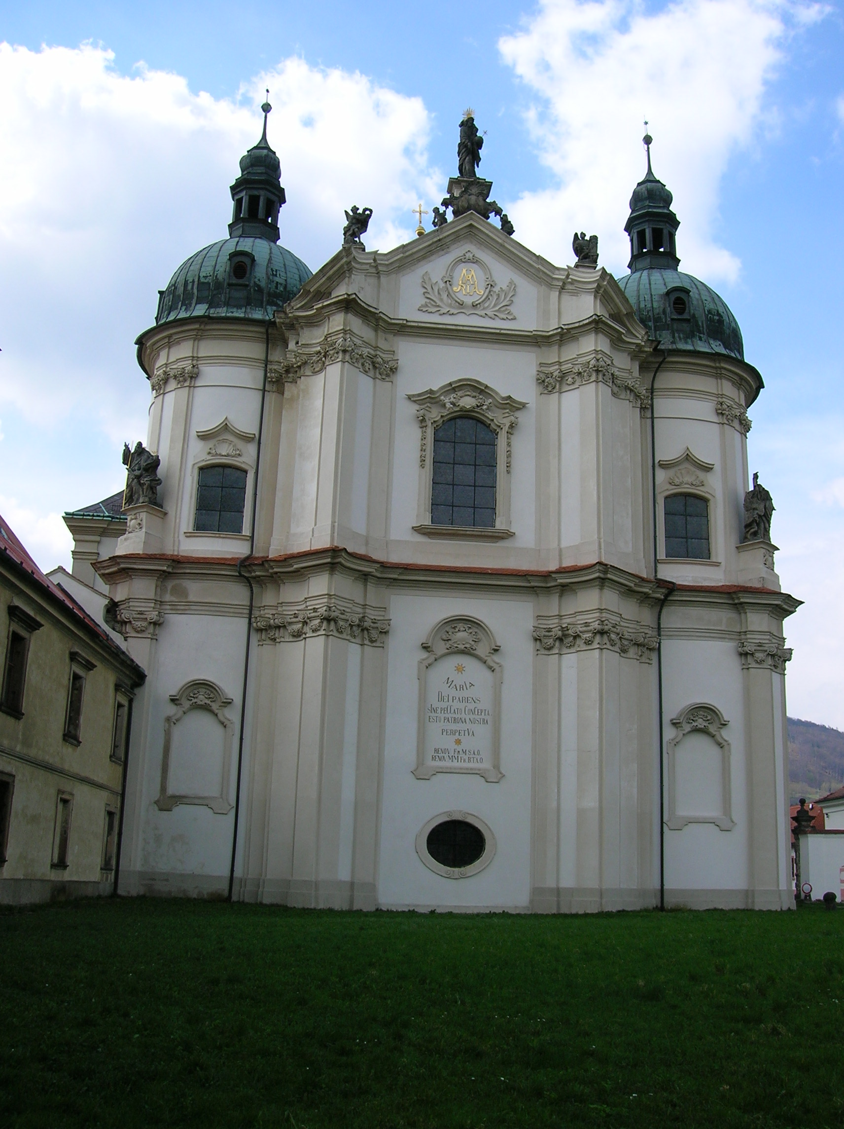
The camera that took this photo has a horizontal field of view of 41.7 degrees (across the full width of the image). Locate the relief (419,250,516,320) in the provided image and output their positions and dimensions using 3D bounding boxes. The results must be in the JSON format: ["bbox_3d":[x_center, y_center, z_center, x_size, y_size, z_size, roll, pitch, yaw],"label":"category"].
[{"bbox_3d":[1.817,-10.892,43.304,3.796,3.099,0.260,3,-16,-5],"label":"relief"}]

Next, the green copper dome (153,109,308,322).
[{"bbox_3d":[-6.614,-13.614,44.568,7.200,11.688,7.200,3,-15,-5],"label":"green copper dome"}]

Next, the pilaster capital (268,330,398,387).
[{"bbox_3d":[-3.337,-7.548,41.613,4.888,1.144,3.016,3,-16,-5],"label":"pilaster capital"}]

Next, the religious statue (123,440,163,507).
[{"bbox_3d":[-9.521,-3.056,37.630,1.280,2.353,1.000,-6,-17,27],"label":"religious statue"}]

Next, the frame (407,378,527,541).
[{"bbox_3d":[1.633,-3.936,41.267,4.524,6.396,0.624,3,-16,-5],"label":"frame"}]

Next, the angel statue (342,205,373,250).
[{"bbox_3d":[-2.271,-11.846,38.845,1.000,1.642,0.800,6,-16,-14],"label":"angel statue"}]

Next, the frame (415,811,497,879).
[{"bbox_3d":[1.061,8.666,34.258,2.600,2.032,0.300,3,-15,-4],"label":"frame"}]

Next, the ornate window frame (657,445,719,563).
[{"bbox_3d":[10.322,-2.298,43.218,2.496,4.680,0.468,4,-16,-8],"label":"ornate window frame"}]

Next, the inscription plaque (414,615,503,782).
[{"bbox_3d":[1.154,4.228,35.412,2.850,5.309,0.300,3,-15,-4],"label":"inscription plaque"}]

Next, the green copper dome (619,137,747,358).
[{"bbox_3d":[10.410,-14.098,50.099,7.488,12.376,7.488,3,-16,-5],"label":"green copper dome"}]

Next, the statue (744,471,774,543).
[{"bbox_3d":[11.890,-2.057,39.119,1.080,2.573,1.000,14,-19,-36],"label":"statue"}]

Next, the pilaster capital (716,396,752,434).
[{"bbox_3d":[12.786,-5.902,45.557,0.936,1.123,2.496,-10,-20,38],"label":"pilaster capital"}]

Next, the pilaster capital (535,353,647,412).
[{"bbox_3d":[6.511,-6.840,41.408,4.324,1.081,2.632,3,-14,-6],"label":"pilaster capital"}]

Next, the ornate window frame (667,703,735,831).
[{"bbox_3d":[9.209,6.671,36.666,2.350,4.175,0.350,1,-15,5],"label":"ornate window frame"}]

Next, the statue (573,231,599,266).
[{"bbox_3d":[6.384,-12.306,43.155,1.009,1.456,0.832,8,-17,-20],"label":"statue"}]

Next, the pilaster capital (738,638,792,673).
[{"bbox_3d":[12.907,3.483,41.422,2.184,1.019,1.144,6,-16,-15],"label":"pilaster capital"}]

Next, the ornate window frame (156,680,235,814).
[{"bbox_3d":[-7.138,5.775,35.353,2.400,4.205,0.350,4,-15,-8],"label":"ornate window frame"}]

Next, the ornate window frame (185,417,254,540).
[{"bbox_3d":[-7.524,-3.323,41.683,2.496,4.680,0.468,2,-16,-1],"label":"ornate window frame"}]

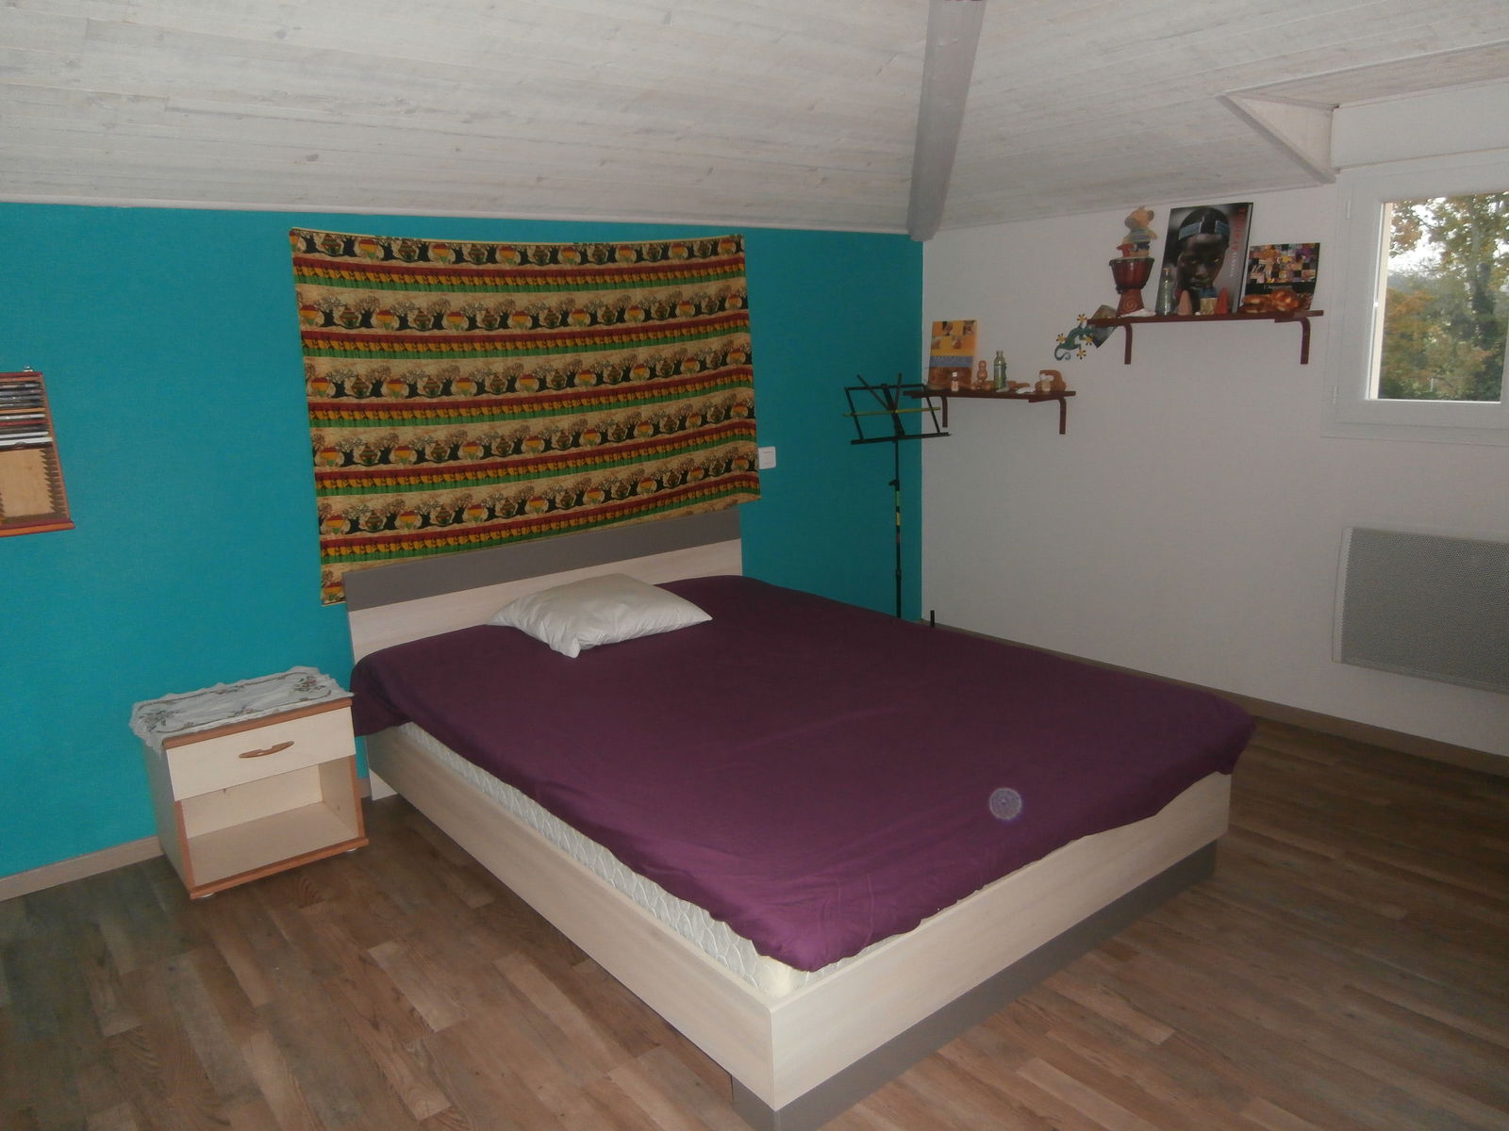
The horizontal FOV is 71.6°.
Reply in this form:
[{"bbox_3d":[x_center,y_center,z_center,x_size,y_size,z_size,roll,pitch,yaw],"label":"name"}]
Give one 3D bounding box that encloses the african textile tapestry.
[{"bbox_3d":[-0.651,-0.552,3.514,1.675,1.080,0.020,-12,15,-37],"label":"african textile tapestry"}]

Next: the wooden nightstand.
[{"bbox_3d":[-1.378,0.585,2.892,0.453,0.445,0.385,-12,15,-37],"label":"wooden nightstand"}]

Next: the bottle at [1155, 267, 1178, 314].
[{"bbox_3d":[1.398,-0.925,3.537,0.066,0.168,0.066,-12,15,-37],"label":"bottle"}]

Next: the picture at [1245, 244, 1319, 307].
[{"bbox_3d":[1.663,-0.909,3.321,0.012,0.205,0.220,3,6,-39],"label":"picture"}]

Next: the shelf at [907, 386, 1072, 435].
[{"bbox_3d":[0.936,-0.620,4.240,0.195,0.166,0.720,-12,15,-37],"label":"shelf"}]

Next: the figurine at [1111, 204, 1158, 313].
[{"bbox_3d":[1.314,-1.047,3.630,0.160,0.372,0.160,-12,15,-37],"label":"figurine"}]

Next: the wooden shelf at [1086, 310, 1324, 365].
[{"bbox_3d":[1.480,-0.750,3.498,0.195,0.166,0.720,-12,15,-37],"label":"wooden shelf"}]

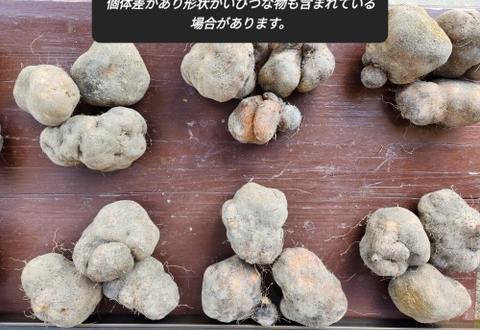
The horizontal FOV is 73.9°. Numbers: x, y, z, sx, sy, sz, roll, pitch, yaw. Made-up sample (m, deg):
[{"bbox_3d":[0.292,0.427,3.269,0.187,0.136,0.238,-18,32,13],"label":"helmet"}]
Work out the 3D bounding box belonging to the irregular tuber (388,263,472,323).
[{"bbox_3d":[0.263,0.179,0.444,0.099,0.069,0.079,20,91,0],"label":"irregular tuber"}]

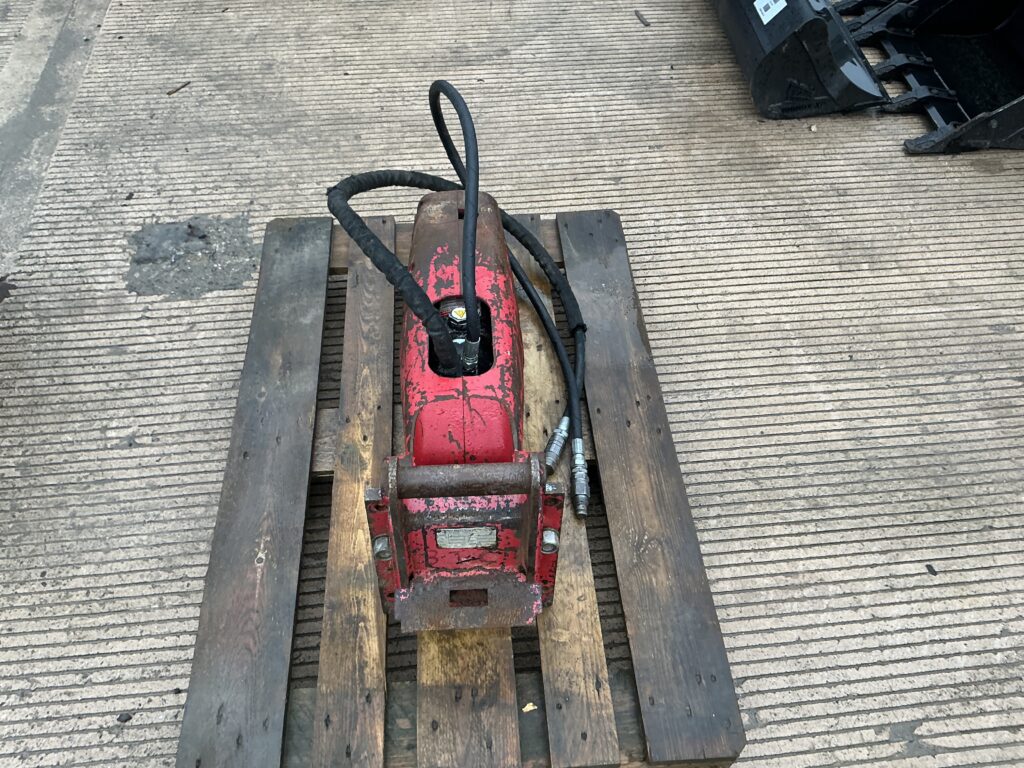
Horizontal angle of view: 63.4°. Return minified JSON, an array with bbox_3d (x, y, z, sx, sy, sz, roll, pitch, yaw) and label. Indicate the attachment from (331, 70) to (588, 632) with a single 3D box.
[{"bbox_3d":[-0.093,-0.130,1.375,0.405,0.490,1.030,-1,51,-4],"label":"attachment"}]

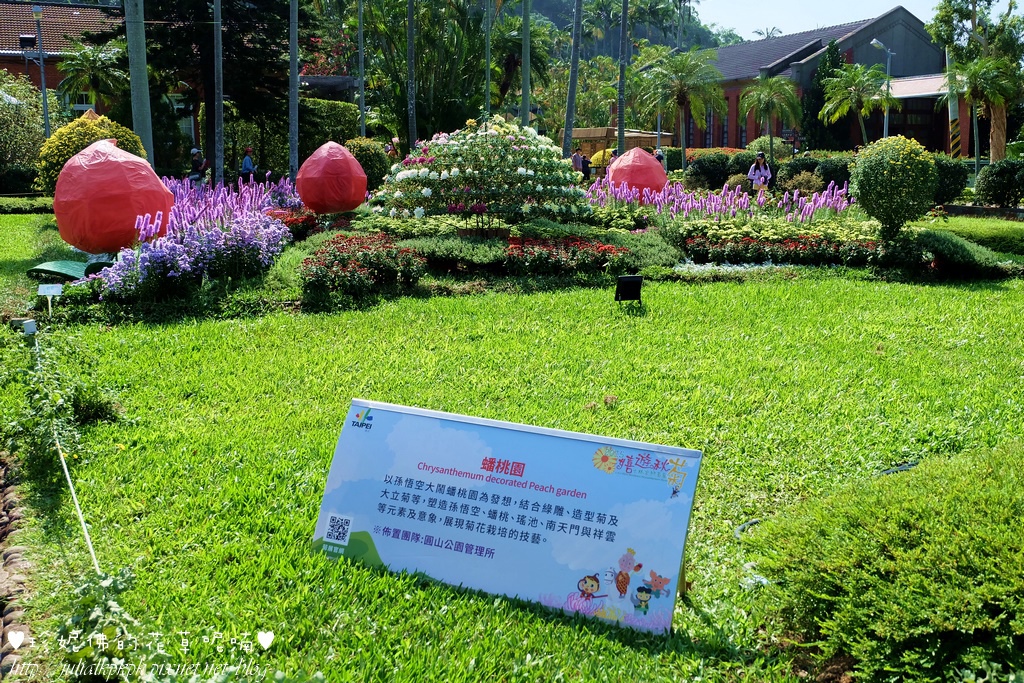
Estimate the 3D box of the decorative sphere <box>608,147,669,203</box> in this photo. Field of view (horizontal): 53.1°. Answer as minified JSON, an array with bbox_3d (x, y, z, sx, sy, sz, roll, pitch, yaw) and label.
[{"bbox_3d":[3.247,-4.349,26.500,1.550,1.500,1.550,-1,11,0],"label":"decorative sphere"}]

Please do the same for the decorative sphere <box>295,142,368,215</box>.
[{"bbox_3d":[-3.969,-3.605,22.643,1.540,1.560,1.540,0,11,0],"label":"decorative sphere"}]

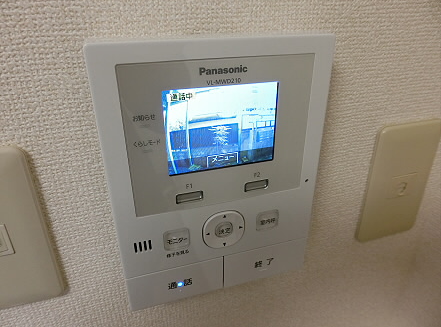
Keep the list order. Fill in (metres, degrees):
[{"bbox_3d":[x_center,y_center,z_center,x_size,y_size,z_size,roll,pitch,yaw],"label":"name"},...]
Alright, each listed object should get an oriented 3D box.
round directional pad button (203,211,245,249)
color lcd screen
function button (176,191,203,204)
[{"bbox_3d":[0.003,0.049,0.233,0.033,0.034,0.004,-8,26,-15],"label":"round directional pad button"},{"bbox_3d":[0.001,-0.022,0.201,0.072,0.054,0.004,-8,26,-15],"label":"color lcd screen"},{"bbox_3d":[-0.021,0.023,0.214,0.018,0.008,0.003,-8,26,-15],"label":"function button"}]

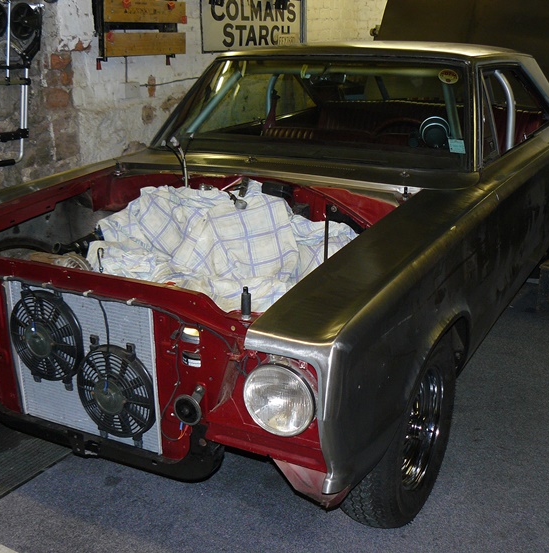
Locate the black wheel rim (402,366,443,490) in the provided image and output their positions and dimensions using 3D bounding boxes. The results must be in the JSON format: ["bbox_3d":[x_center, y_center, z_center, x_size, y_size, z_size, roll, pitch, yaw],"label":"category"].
[{"bbox_3d":[0.390,0.461,2.431,0.170,0.392,0.392,9,19,29],"label":"black wheel rim"}]

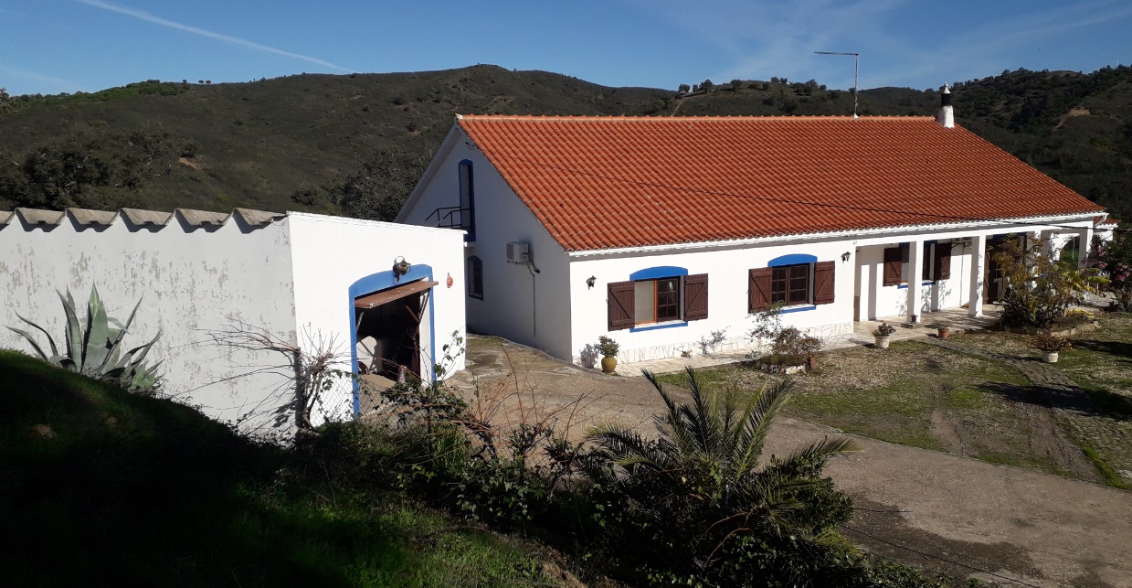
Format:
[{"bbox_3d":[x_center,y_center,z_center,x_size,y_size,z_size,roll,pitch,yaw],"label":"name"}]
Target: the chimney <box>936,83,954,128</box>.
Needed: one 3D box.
[{"bbox_3d":[14.105,-7.029,32.914,0.550,1.650,0.550,-6,9,-27],"label":"chimney"}]

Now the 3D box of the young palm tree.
[{"bbox_3d":[1.864,1.970,10.648,3.209,2.050,3.143,-1,8,0],"label":"young palm tree"}]

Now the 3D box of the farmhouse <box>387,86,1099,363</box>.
[{"bbox_3d":[5.513,-2.830,29.409,19.150,6.200,13.250,-6,9,-27],"label":"farmhouse"}]

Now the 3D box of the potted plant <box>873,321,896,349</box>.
[{"bbox_3d":[7.882,0.998,21.843,0.589,0.694,0.589,-6,9,-27],"label":"potted plant"}]

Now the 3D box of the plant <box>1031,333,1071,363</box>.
[{"bbox_3d":[11.138,1.216,20.219,0.923,0.642,0.923,-6,9,-27],"label":"plant"}]

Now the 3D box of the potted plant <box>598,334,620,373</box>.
[{"bbox_3d":[0.950,1.326,19.673,0.490,0.832,0.490,-1,8,0],"label":"potted plant"}]

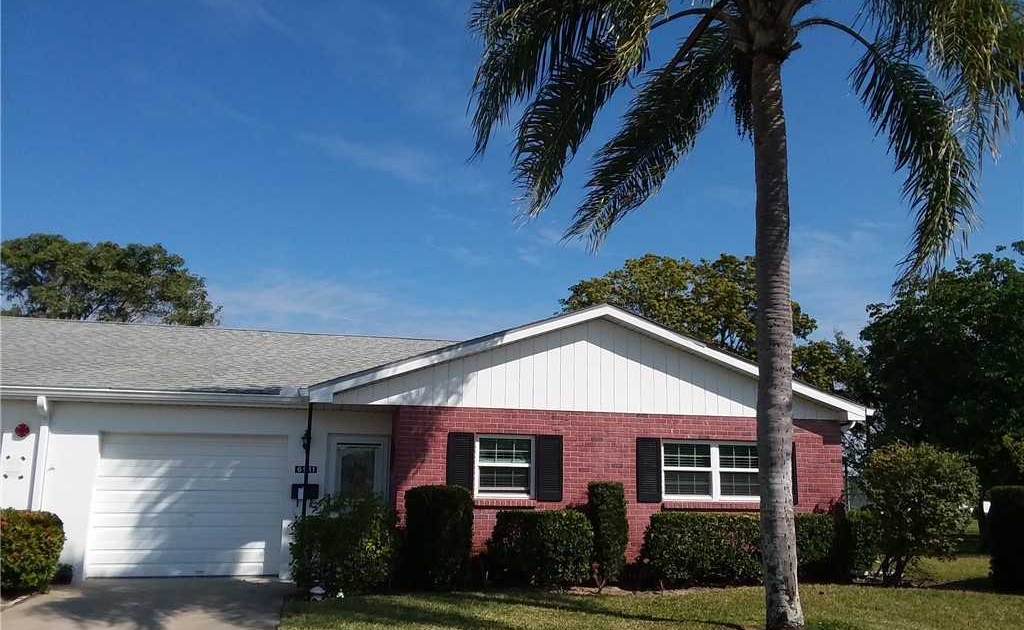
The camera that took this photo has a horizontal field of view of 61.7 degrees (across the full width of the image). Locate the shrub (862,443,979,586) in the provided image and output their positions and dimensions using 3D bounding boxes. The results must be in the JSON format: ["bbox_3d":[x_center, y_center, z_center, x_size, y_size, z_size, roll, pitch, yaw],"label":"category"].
[{"bbox_3d":[6.173,3.020,13.024,1.580,2.080,1.500,3,-11,-12],"label":"shrub"}]

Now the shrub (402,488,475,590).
[{"bbox_3d":[-1.014,3.041,11.792,0.890,1.336,0.845,3,-11,-12],"label":"shrub"}]

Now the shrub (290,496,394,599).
[{"bbox_3d":[-2.244,2.986,11.321,1.338,1.227,1.137,3,-11,-12],"label":"shrub"}]

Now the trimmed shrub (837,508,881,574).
[{"bbox_3d":[5.524,3.629,13.651,0.580,1.080,0.640,3,-11,-12],"label":"trimmed shrub"}]

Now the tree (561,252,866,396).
[{"bbox_3d":[6.935,2.503,30.300,10.800,9.773,10.000,3,-11,-12],"label":"tree"}]

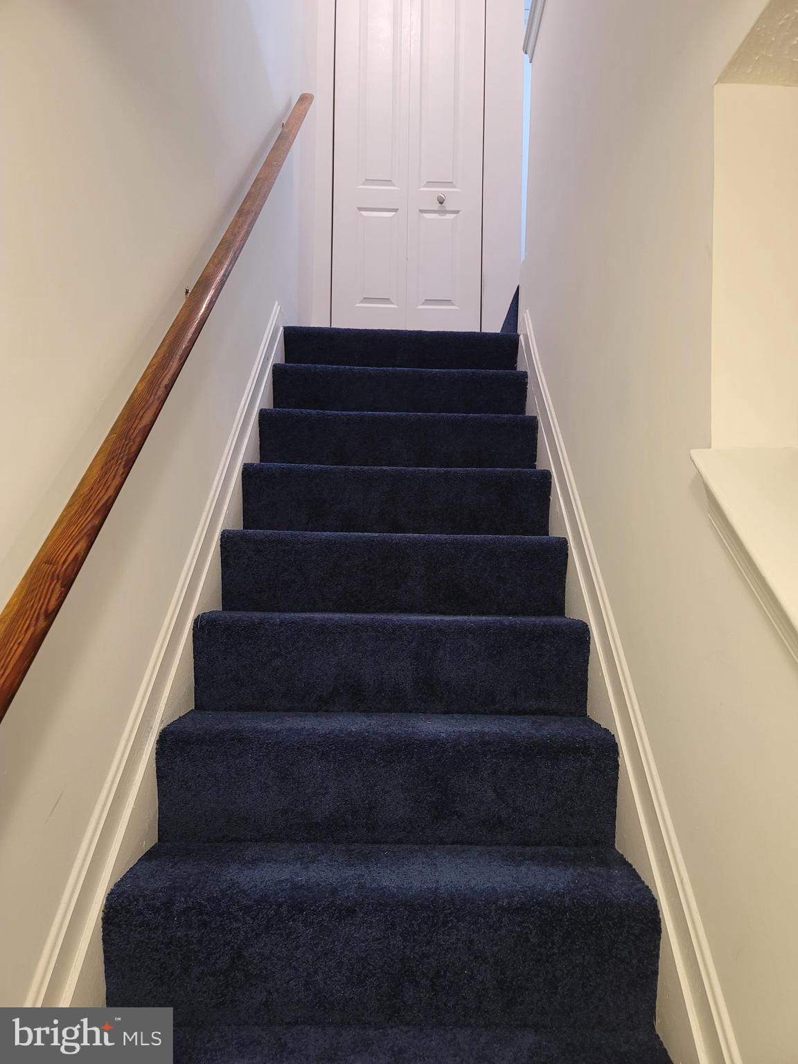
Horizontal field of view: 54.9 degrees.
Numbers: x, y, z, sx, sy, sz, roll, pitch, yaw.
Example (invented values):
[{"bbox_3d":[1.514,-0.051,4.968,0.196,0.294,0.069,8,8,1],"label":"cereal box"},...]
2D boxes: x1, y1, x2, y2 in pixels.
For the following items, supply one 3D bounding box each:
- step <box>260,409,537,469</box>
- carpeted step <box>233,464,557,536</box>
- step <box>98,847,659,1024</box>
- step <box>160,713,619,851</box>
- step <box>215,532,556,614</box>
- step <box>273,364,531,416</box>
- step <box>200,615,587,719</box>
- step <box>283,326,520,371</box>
[{"bbox_3d":[-0.001,-0.276,2.523,0.870,0.200,0.256,1,-2,0],"label":"step"},{"bbox_3d":[-0.006,-0.084,2.284,0.870,0.200,0.256,1,-2,0],"label":"carpeted step"},{"bbox_3d":[-0.027,0.686,1.327,0.870,0.200,0.256,1,-2,0],"label":"step"},{"bbox_3d":[-0.022,0.493,1.566,0.870,0.200,0.256,1,-2,0],"label":"step"},{"bbox_3d":[-0.012,0.109,2.045,0.870,0.200,0.256,1,-2,0],"label":"step"},{"bbox_3d":[0.004,-0.468,2.763,0.870,0.200,0.256,1,-2,0],"label":"step"},{"bbox_3d":[-0.017,0.301,1.805,0.870,0.200,0.256,1,-2,0],"label":"step"},{"bbox_3d":[0.009,-0.660,3.002,0.870,0.200,0.256,1,-2,0],"label":"step"}]

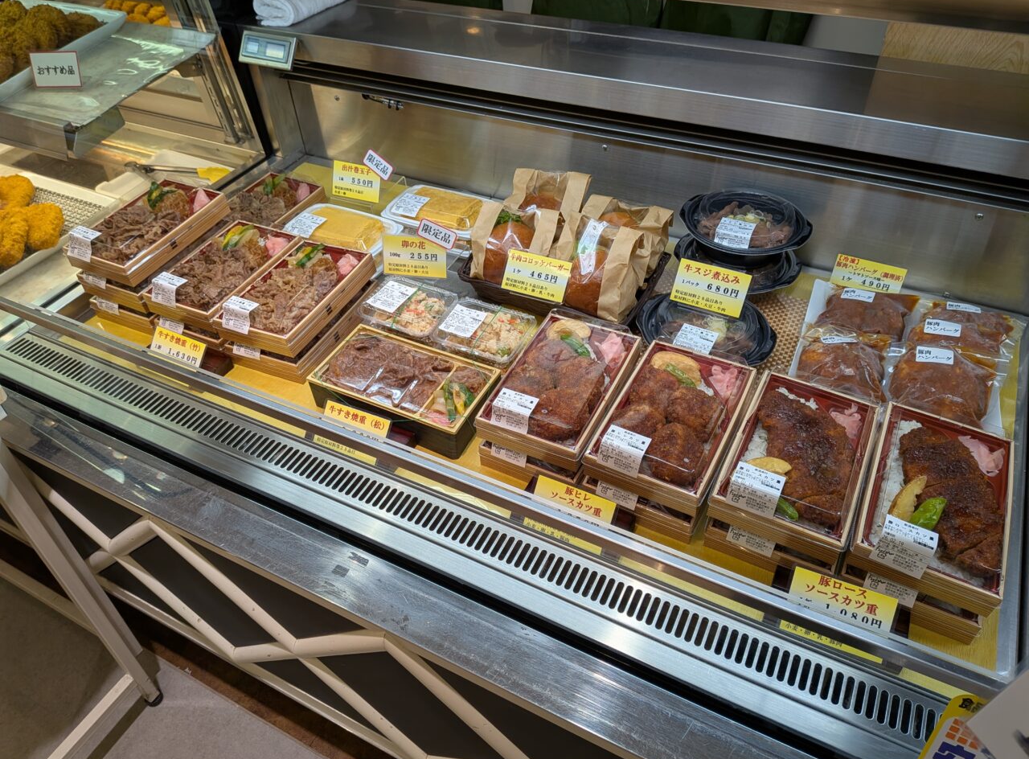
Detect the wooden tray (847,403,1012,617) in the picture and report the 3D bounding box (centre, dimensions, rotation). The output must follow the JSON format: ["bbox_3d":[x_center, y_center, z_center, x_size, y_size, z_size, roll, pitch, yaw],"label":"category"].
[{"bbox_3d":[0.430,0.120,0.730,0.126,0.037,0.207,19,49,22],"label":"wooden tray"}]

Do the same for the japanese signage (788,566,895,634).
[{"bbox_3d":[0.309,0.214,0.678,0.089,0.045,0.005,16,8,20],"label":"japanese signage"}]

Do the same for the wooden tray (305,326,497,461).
[{"bbox_3d":[-0.149,0.013,0.985,0.233,0.054,0.125,18,49,21],"label":"wooden tray"}]

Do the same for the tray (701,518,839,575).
[{"bbox_3d":[0.324,0.127,0.849,0.131,0.034,0.216,18,48,21],"label":"tray"}]

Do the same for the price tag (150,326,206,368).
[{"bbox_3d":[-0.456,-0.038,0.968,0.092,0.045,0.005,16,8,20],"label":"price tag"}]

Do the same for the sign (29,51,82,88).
[{"bbox_3d":[-0.778,-0.525,1.211,0.088,0.056,0.004,3,18,9],"label":"sign"}]

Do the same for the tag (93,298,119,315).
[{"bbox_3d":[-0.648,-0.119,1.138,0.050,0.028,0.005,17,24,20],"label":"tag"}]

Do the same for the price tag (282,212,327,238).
[{"bbox_3d":[-0.337,-0.247,1.144,0.050,0.006,0.053,18,67,21],"label":"price tag"}]

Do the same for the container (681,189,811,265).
[{"bbox_3d":[0.346,-0.228,1.080,0.194,0.073,0.169,11,46,15],"label":"container"}]

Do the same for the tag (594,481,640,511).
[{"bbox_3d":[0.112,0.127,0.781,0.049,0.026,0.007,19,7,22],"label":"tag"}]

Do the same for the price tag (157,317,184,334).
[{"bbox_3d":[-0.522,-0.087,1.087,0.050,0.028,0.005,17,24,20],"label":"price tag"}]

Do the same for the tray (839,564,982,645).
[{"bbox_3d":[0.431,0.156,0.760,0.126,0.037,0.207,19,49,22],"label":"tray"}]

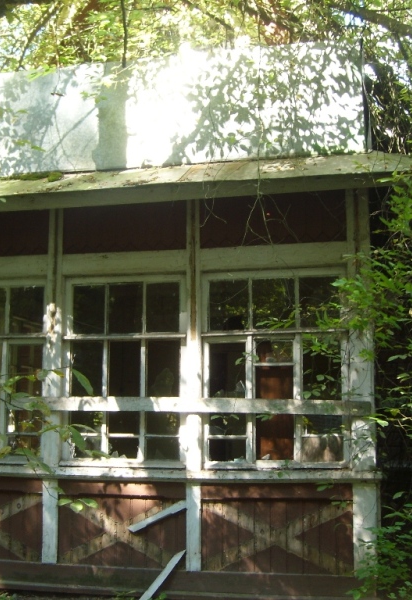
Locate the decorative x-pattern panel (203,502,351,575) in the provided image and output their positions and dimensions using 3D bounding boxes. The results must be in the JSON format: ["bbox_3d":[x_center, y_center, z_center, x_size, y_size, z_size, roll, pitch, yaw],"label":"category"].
[{"bbox_3d":[0.525,1.770,6.060,1.128,0.540,0.050,-1,-6,12],"label":"decorative x-pattern panel"}]

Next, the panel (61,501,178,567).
[{"bbox_3d":[-0.671,1.807,6.313,1.004,0.530,0.050,-1,-6,12],"label":"panel"}]

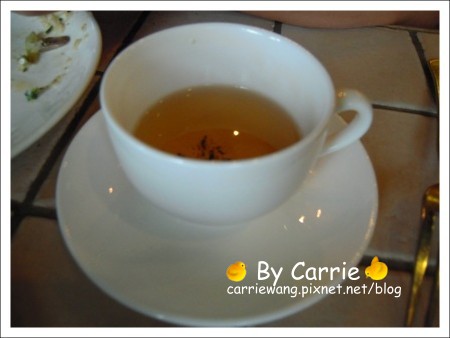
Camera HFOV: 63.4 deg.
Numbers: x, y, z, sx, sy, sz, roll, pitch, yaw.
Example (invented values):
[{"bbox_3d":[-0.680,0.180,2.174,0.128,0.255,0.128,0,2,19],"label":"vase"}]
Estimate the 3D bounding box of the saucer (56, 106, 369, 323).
[{"bbox_3d":[-0.004,0.004,0.187,0.154,0.020,0.154,1,49,-1],"label":"saucer"}]

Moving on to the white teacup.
[{"bbox_3d":[0.008,-0.015,0.166,0.111,0.061,0.089,-2,50,-4],"label":"white teacup"}]

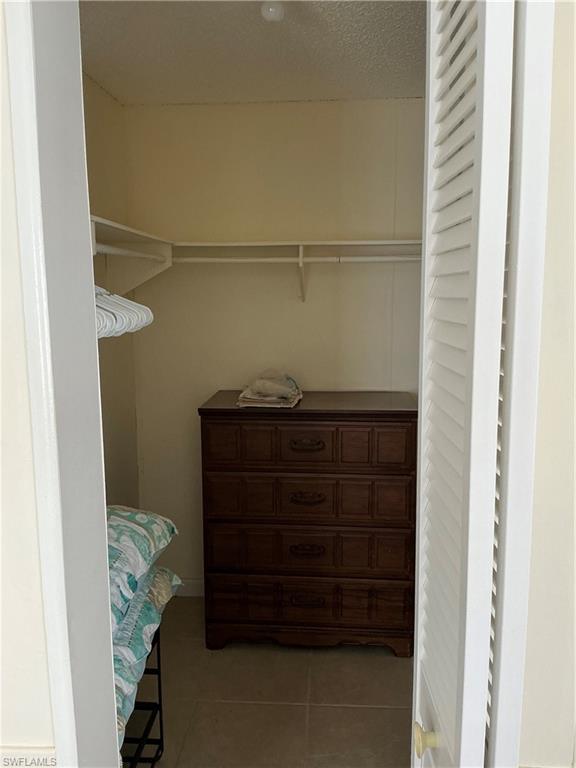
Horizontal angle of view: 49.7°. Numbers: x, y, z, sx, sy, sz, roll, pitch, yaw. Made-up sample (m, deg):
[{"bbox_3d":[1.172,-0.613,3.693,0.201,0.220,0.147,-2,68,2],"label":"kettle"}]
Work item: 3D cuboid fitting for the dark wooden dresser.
[{"bbox_3d":[0.104,0.601,2.832,0.908,1.066,0.468,0,9,4],"label":"dark wooden dresser"}]

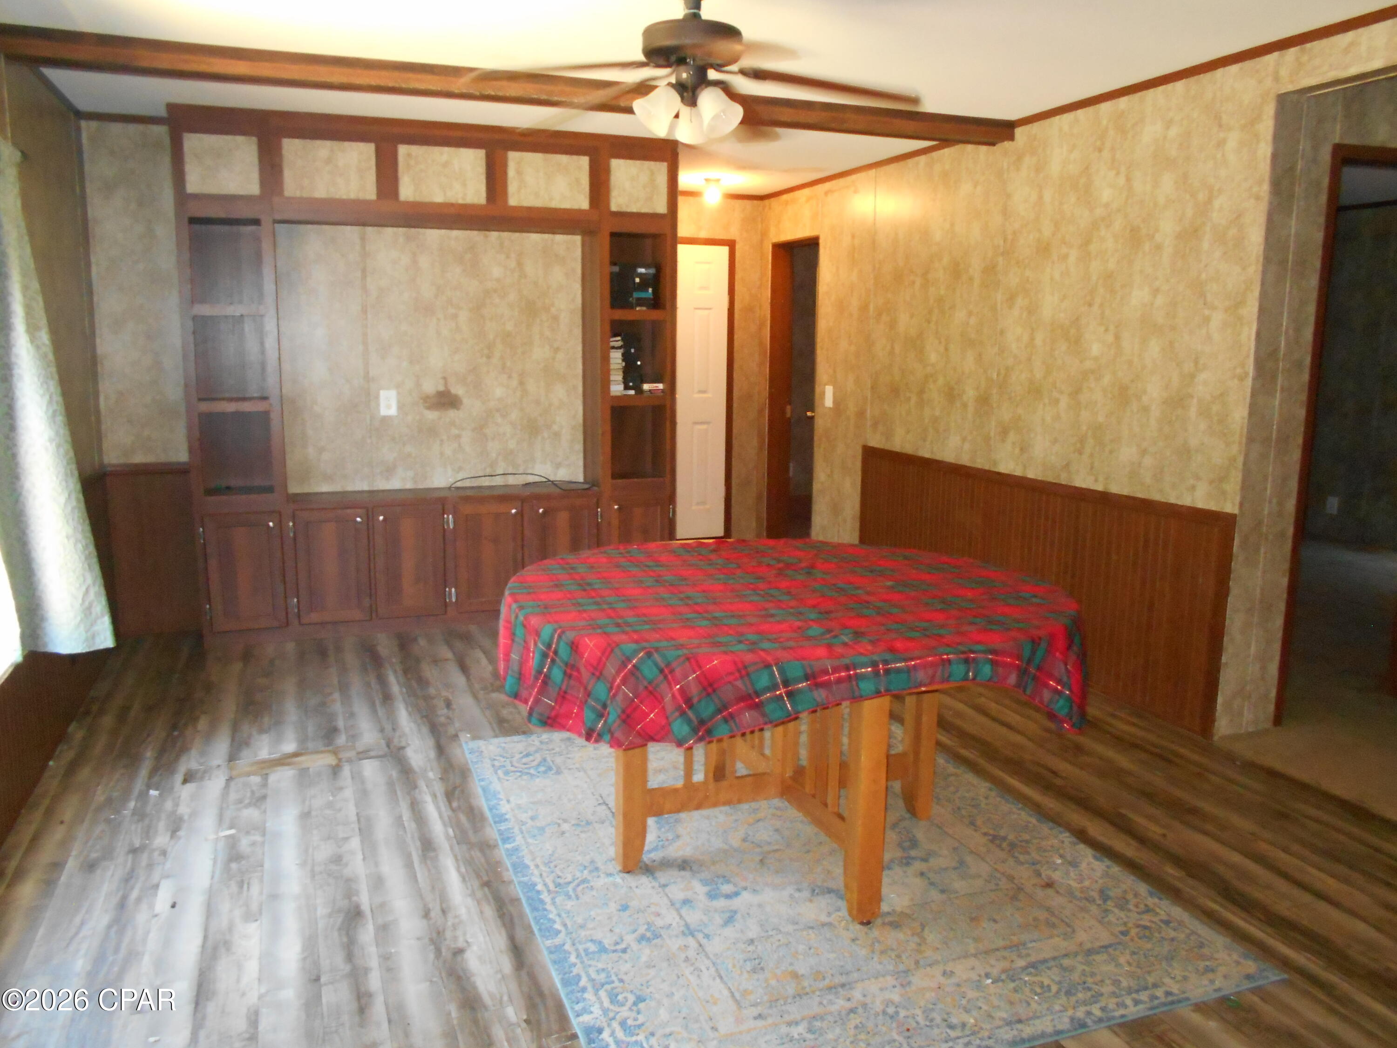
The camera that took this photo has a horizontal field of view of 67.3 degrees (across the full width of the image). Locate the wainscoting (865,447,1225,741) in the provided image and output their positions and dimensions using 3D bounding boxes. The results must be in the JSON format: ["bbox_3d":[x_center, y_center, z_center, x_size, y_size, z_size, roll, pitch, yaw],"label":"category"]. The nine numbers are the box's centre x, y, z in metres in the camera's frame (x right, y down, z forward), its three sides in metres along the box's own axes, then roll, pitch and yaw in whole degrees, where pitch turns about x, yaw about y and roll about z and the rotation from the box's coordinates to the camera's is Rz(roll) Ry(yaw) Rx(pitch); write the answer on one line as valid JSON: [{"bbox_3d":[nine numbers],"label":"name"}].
[{"bbox_3d":[1.465,0.168,5.074,0.045,0.848,2.675,-3,11,-21],"label":"wainscoting"}]

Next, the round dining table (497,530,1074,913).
[{"bbox_3d":[0.237,0.556,3.032,1.552,0.767,1.552,0,10,0],"label":"round dining table"}]

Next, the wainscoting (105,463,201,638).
[{"bbox_3d":[-2.642,0.127,5.132,0.410,0.845,0.045,-3,11,-21],"label":"wainscoting"}]

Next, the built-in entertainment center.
[{"bbox_3d":[-1.281,-0.721,5.355,2.390,2.461,0.323,-3,11,-21],"label":"built-in entertainment center"}]

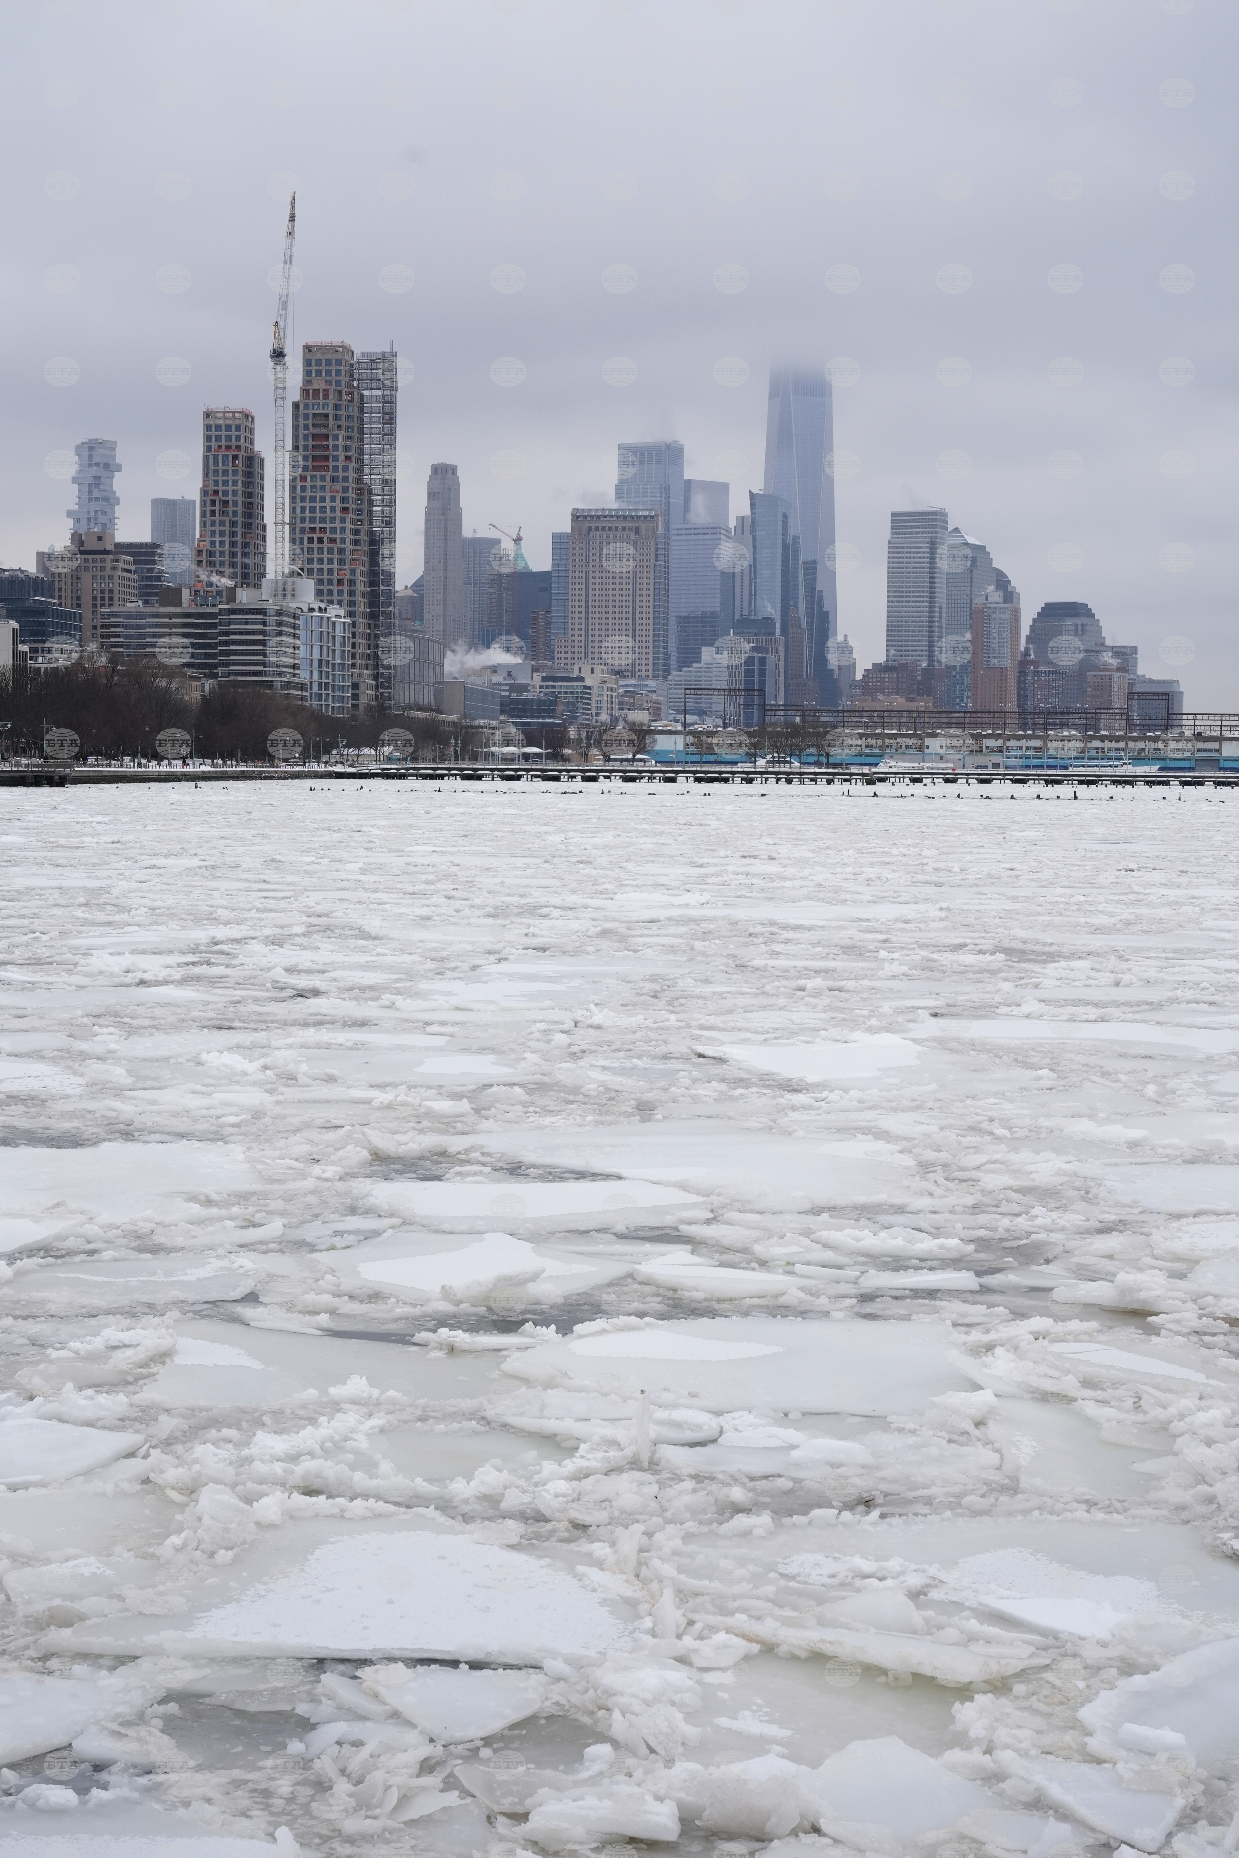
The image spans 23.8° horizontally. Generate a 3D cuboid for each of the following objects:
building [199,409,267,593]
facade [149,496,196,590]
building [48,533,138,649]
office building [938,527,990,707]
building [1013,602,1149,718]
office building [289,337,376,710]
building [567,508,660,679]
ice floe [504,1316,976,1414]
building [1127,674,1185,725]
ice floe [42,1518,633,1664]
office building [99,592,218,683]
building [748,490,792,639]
[{"bbox_3d":[-134.440,-118.680,1021.920,19.500,119.500,22.500,1,3,5],"label":"building"},{"bbox_3d":[-463.625,-311.453,3072.110,36.000,269.000,31.000,2,4,31],"label":"facade"},{"bbox_3d":[-228.772,-122.564,1283.052,34.000,99.300,22.000,1,3,16],"label":"building"},{"bbox_3d":[318.270,-266.970,2778.940,53.000,222.000,54.000,3,4,28],"label":"office building"},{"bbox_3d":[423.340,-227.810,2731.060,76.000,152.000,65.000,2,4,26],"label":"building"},{"bbox_3d":[-99.340,-128.930,1016.290,24.500,141.500,25.000,1,3,5],"label":"office building"},{"bbox_3d":[-3.900,-196.100,1976.940,58.000,166.000,45.000,1,3,8],"label":"building"},{"bbox_3d":[0.882,3.404,22.624,3.460,0.180,3.210,0,3,0],"label":"ice floe"},{"bbox_3d":[482.000,-185.440,2652.790,44.000,78.000,78.000,1,3,14],"label":"building"},{"bbox_3d":[-1.526,3.757,16.539,3.120,0.180,2.580,0,3,0],"label":"ice floe"},{"bbox_3d":[-133.630,-72.870,855.300,32.000,47.500,21.000,1,3,6],"label":"office building"},{"bbox_3d":[132.568,-267.858,2588.824,32.000,238.000,26.000,2,4,28],"label":"building"}]

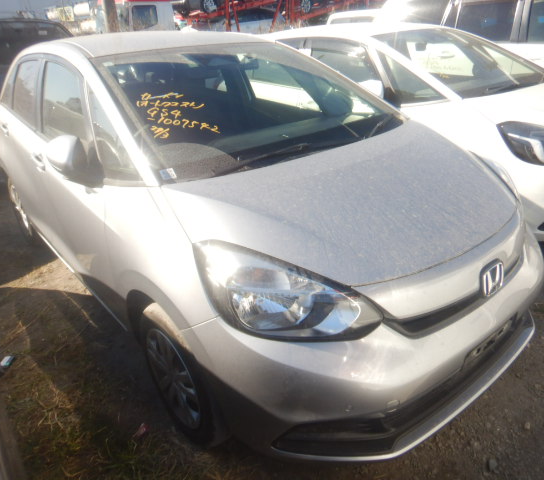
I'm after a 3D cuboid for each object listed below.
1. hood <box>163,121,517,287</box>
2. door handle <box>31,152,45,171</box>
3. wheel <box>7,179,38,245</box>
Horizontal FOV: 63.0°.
[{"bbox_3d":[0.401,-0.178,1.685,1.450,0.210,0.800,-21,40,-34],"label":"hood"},{"bbox_3d":[-1.264,-0.422,2.397,0.055,0.060,0.210,-21,31,-34],"label":"door handle"},{"bbox_3d":[-1.917,-0.271,3.557,0.190,0.600,0.600,-21,31,-34],"label":"wheel"}]

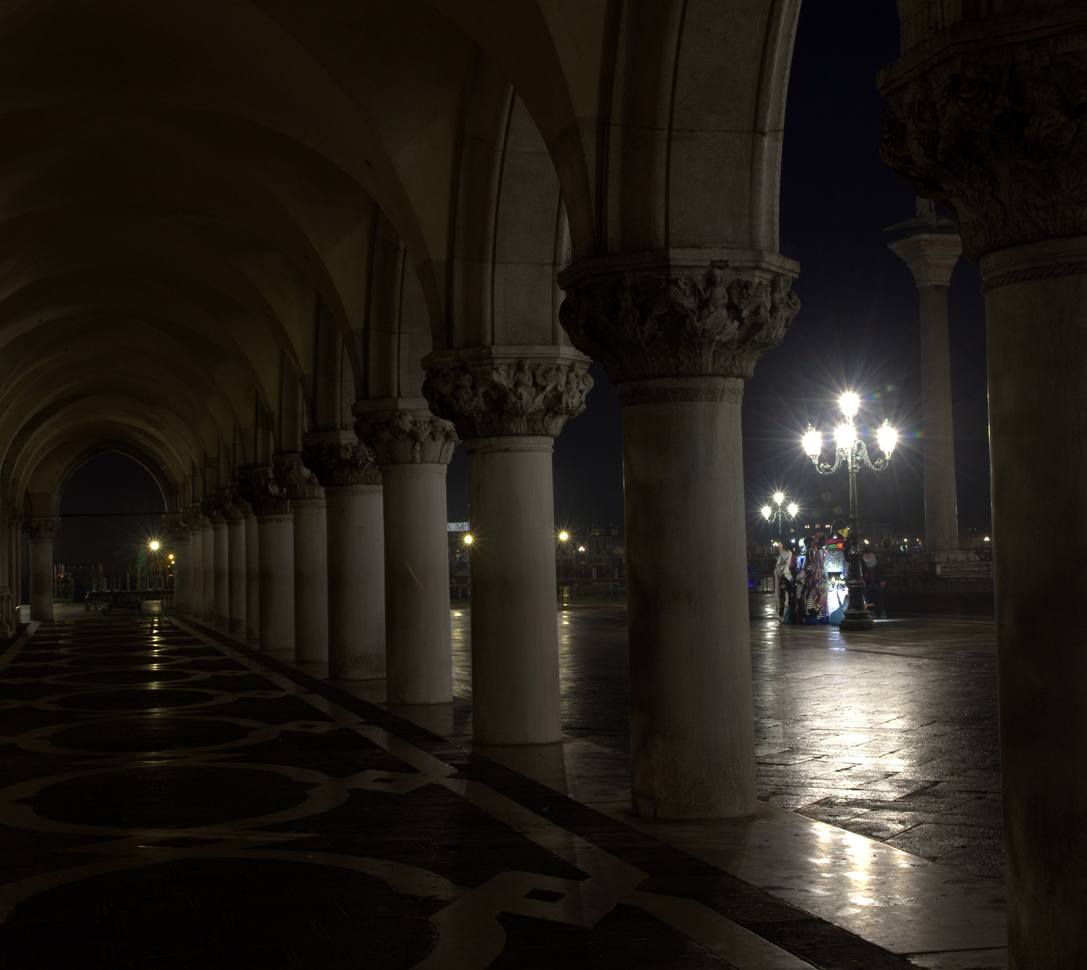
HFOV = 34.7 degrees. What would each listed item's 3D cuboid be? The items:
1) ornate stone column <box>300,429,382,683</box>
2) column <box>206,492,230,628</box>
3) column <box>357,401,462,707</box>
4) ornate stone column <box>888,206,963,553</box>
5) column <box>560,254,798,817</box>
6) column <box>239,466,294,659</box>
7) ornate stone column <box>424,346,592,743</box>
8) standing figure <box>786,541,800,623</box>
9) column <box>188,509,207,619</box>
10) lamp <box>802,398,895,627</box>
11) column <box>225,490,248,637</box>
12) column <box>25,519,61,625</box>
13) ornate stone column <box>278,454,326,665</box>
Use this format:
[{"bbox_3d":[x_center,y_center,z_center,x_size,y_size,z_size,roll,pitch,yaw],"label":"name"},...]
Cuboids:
[{"bbox_3d":[-2.357,0.896,21.872,1.220,3.050,1.220,-1,-3,-15],"label":"ornate stone column"},{"bbox_3d":[-7.942,1.966,43.881,1.300,3.220,1.300,-1,-3,-15],"label":"column"},{"bbox_3d":[-1.301,0.698,17.836,1.200,3.050,1.200,-1,-3,-15],"label":"column"},{"bbox_3d":[17.963,-4.387,79.313,2.700,14.838,2.700,-1,-3,-15],"label":"ornate stone column"},{"bbox_3d":[0.847,0.311,10.294,1.300,3.220,1.300,-1,-3,-15],"label":"column"},{"bbox_3d":[-4.646,1.346,31.286,1.500,3.220,1.500,-1,-3,-15],"label":"column"},{"bbox_3d":[-0.252,0.518,14.492,1.300,3.220,1.300,-1,-3,-15],"label":"ornate stone column"},{"bbox_3d":[5.355,2.091,37.421,0.500,1.753,0.400,-2,-2,8],"label":"standing figure"},{"bbox_3d":[-9.682,2.264,49.875,1.200,3.070,1.200,-1,-3,-15],"label":"column"},{"bbox_3d":[6.359,0.516,35.556,1.880,4.950,1.750,-2,-2,10],"label":"lamp"},{"bbox_3d":[-6.844,1.759,39.683,1.300,3.220,1.300,-1,-3,-15],"label":"column"},{"bbox_3d":[-15.862,2.629,54.861,1.250,3.220,1.250,-1,-3,-15],"label":"column"},{"bbox_3d":[-3.336,1.080,25.618,1.200,3.050,1.200,-1,-3,-15],"label":"ornate stone column"}]

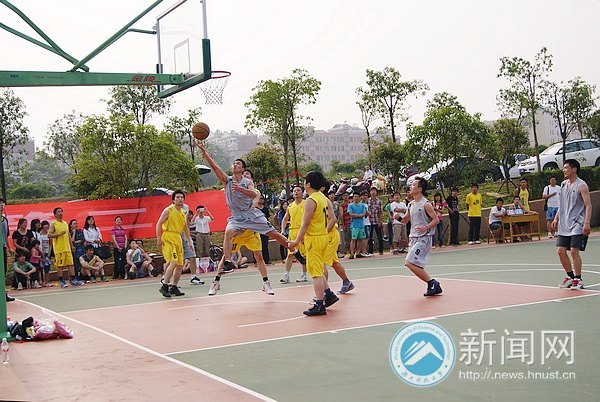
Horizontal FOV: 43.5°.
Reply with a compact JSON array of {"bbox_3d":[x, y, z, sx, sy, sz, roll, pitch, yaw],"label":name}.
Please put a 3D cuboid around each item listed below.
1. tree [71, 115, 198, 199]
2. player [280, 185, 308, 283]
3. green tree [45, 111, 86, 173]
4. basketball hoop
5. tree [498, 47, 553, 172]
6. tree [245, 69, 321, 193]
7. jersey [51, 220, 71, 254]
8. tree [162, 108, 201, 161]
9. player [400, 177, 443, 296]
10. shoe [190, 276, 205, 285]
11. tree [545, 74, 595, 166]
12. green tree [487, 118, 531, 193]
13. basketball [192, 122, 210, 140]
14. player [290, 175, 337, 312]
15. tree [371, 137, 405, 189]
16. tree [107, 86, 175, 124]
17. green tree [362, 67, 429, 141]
[{"bbox_3d":[-4.803,-1.059,21.800,3.400,2.800,3.100,-4,-1,0],"label":"tree"},{"bbox_3d":[-0.064,0.593,13.700,0.550,1.770,0.420,-4,-1,14],"label":"player"},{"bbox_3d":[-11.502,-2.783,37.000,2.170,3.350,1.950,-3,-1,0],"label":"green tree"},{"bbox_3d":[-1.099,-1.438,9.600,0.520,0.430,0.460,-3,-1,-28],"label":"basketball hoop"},{"bbox_3d":[9.307,-3.756,31.000,2.230,5.240,2.010,-3,-1,0],"label":"tree"},{"bbox_3d":[-0.664,-2.675,28.500,2.880,4.710,2.600,-3,-1,0],"label":"tree"},{"bbox_3d":[-5.239,0.791,16.500,0.450,0.720,0.300,-3,-1,-30],"label":"jersey"},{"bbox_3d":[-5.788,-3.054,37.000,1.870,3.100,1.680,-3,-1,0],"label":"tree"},{"bbox_3d":[1.609,0.482,10.200,0.620,1.600,0.500,-3,-1,-27],"label":"player"},{"bbox_3d":[-1.965,1.524,14.400,0.300,0.130,0.110,-4,-1,30],"label":"shoe"},{"bbox_3d":[10.483,-2.722,29.000,1.900,4.100,1.900,-4,-1,0],"label":"tree"},{"bbox_3d":[8.228,-1.767,29.500,1.650,2.950,1.480,-3,-1,0],"label":"green tree"},{"bbox_3d":[-1.325,-0.935,10.100,0.243,0.243,0.243,-3,-1,0],"label":"basketball"},{"bbox_3d":[0.162,0.529,9.350,0.580,1.740,0.500,-4,-1,21],"label":"player"},{"bbox_3d":[3.398,-1.429,29.000,1.350,2.050,1.220,-3,-1,0],"label":"tree"},{"bbox_3d":[-5.483,-1.714,25.500,2.400,4.500,2.400,-4,-1,0],"label":"tree"},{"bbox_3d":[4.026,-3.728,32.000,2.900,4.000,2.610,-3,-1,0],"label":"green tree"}]

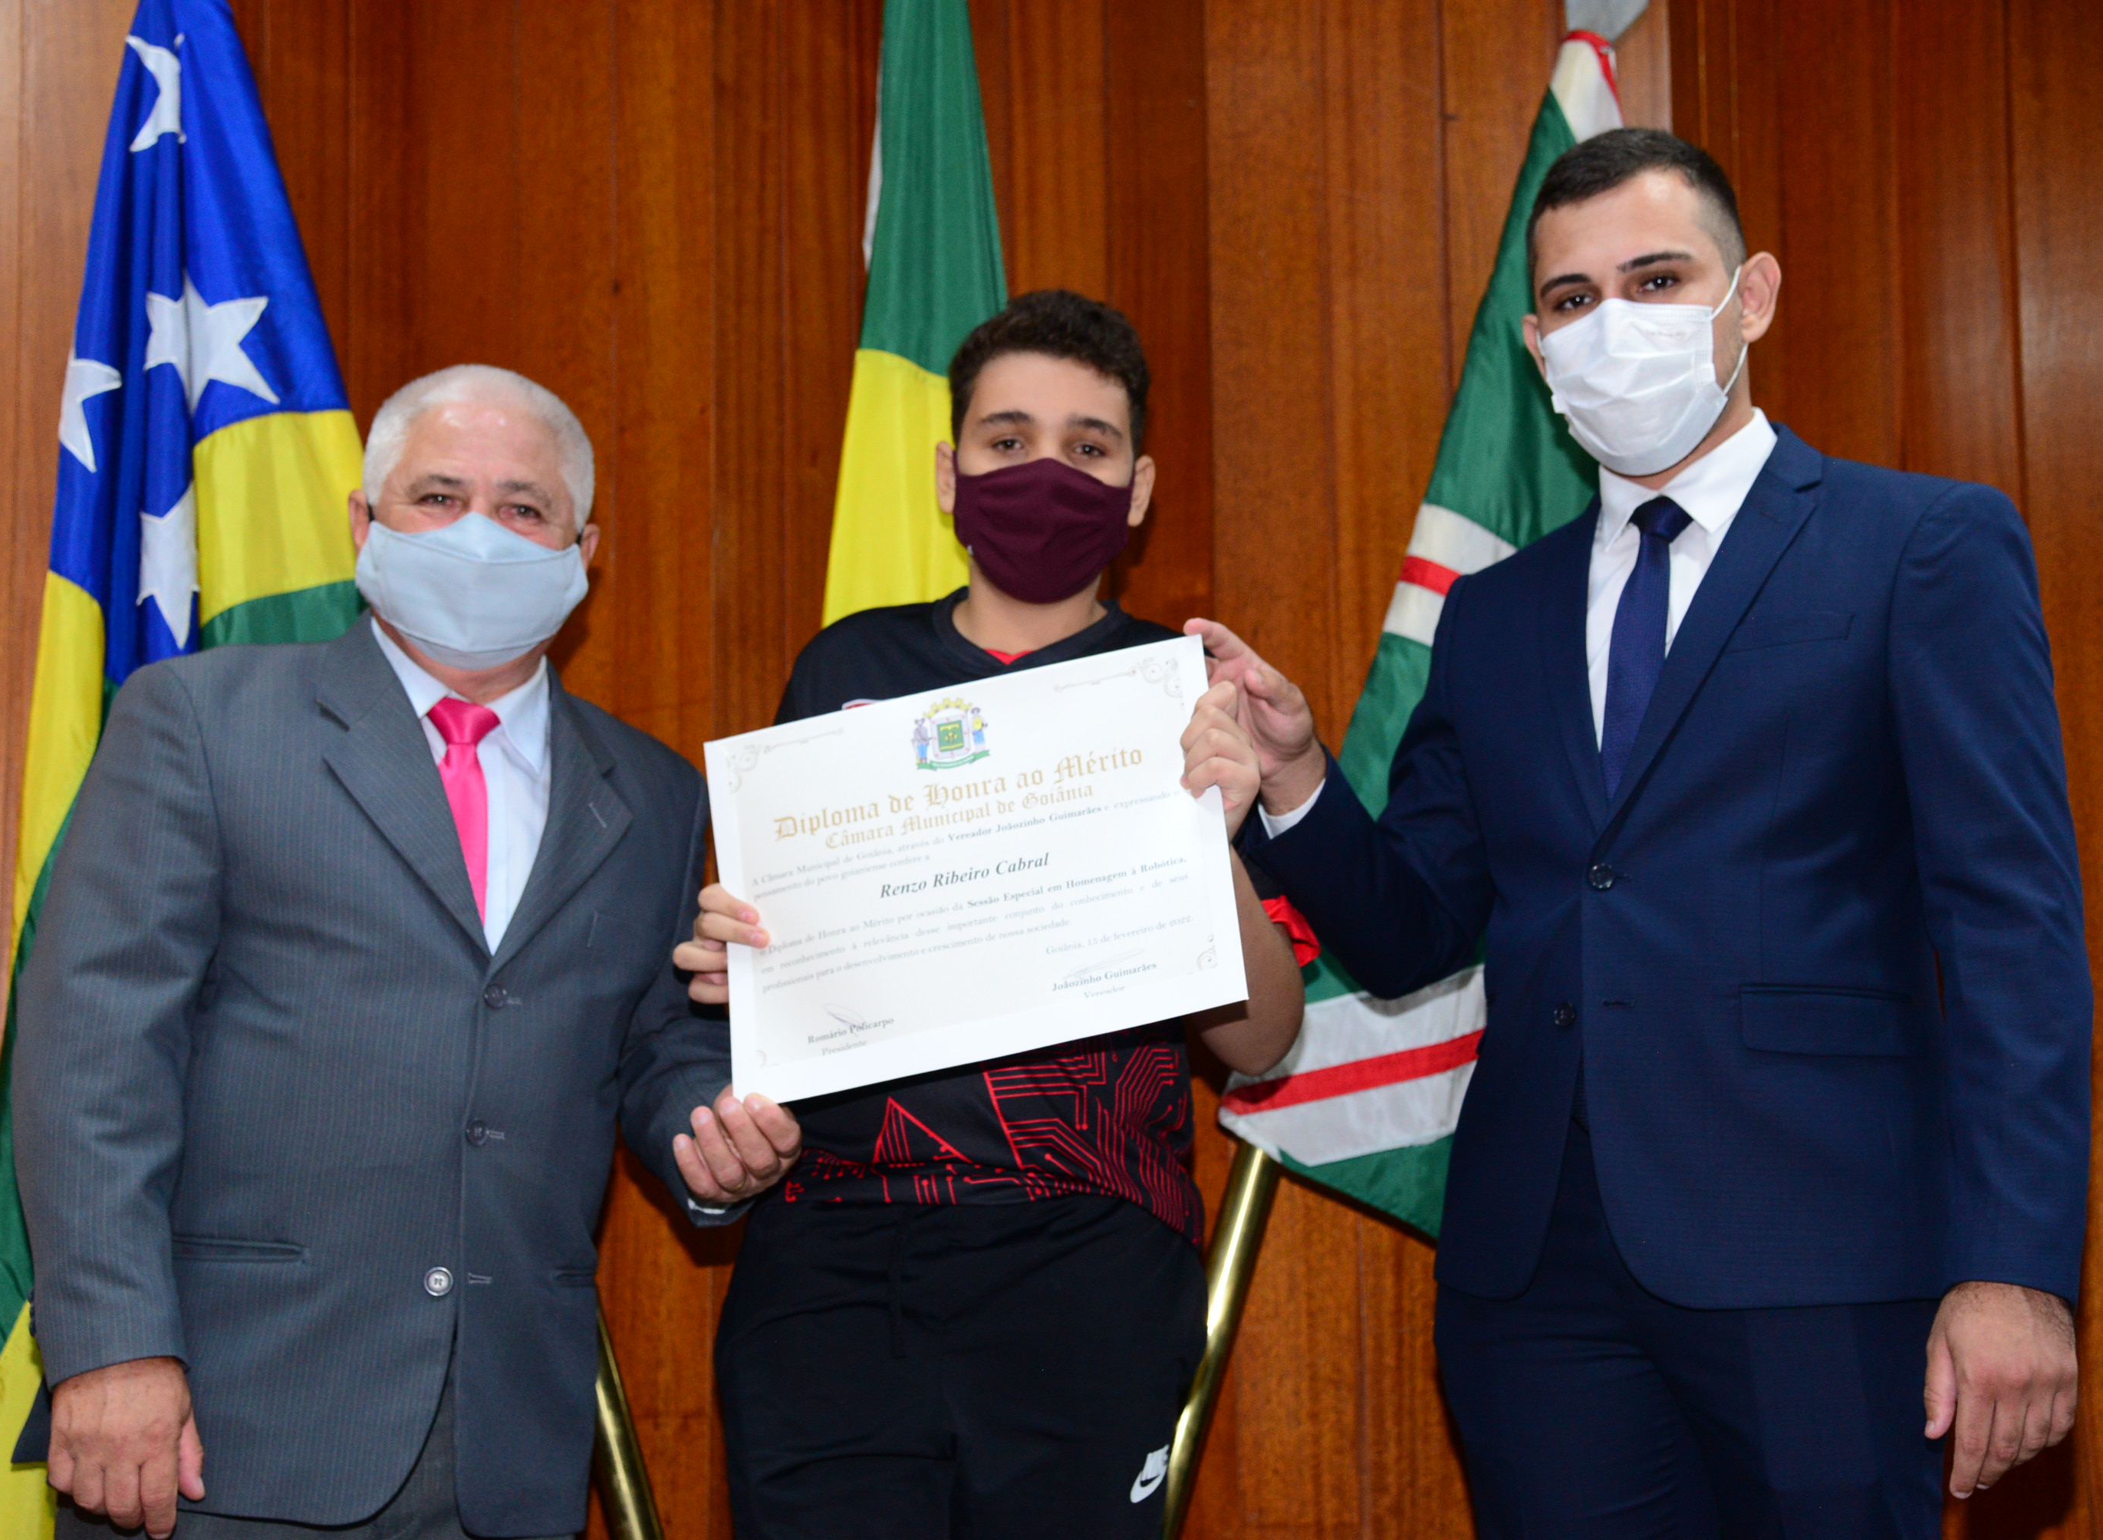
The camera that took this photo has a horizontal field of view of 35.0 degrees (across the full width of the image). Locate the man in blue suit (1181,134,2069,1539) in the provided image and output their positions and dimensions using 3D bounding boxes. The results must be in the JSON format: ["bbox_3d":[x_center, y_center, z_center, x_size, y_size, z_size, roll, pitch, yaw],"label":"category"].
[{"bbox_3d":[0.422,0.342,2.358,0.540,1.740,0.580,-7,-10,38],"label":"man in blue suit"}]

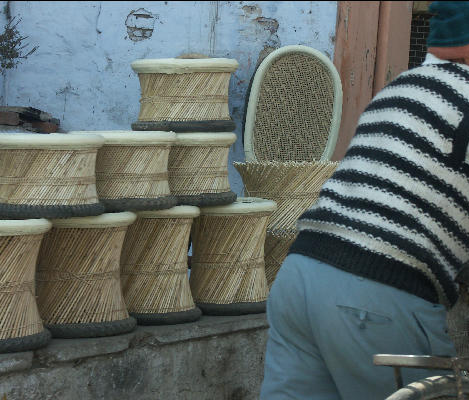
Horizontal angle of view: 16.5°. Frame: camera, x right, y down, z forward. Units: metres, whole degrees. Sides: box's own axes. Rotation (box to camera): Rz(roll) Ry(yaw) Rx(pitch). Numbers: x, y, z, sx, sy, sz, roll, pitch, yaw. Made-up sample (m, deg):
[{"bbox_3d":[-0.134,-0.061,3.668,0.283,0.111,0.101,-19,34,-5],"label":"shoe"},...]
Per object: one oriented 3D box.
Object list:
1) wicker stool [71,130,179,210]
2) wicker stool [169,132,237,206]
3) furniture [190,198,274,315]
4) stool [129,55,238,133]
[{"bbox_3d":[-0.443,-0.117,6.250,0.438,0.290,0.438,0,4,0],"label":"wicker stool"},{"bbox_3d":[-0.208,-0.134,6.520,0.435,0.287,0.435,0,4,0],"label":"wicker stool"},{"bbox_3d":[-0.023,0.224,6.700,0.395,0.450,0.395,0,4,0],"label":"furniture"},{"bbox_3d":[-0.197,-0.417,6.450,0.430,0.288,0.430,0,4,0],"label":"stool"}]

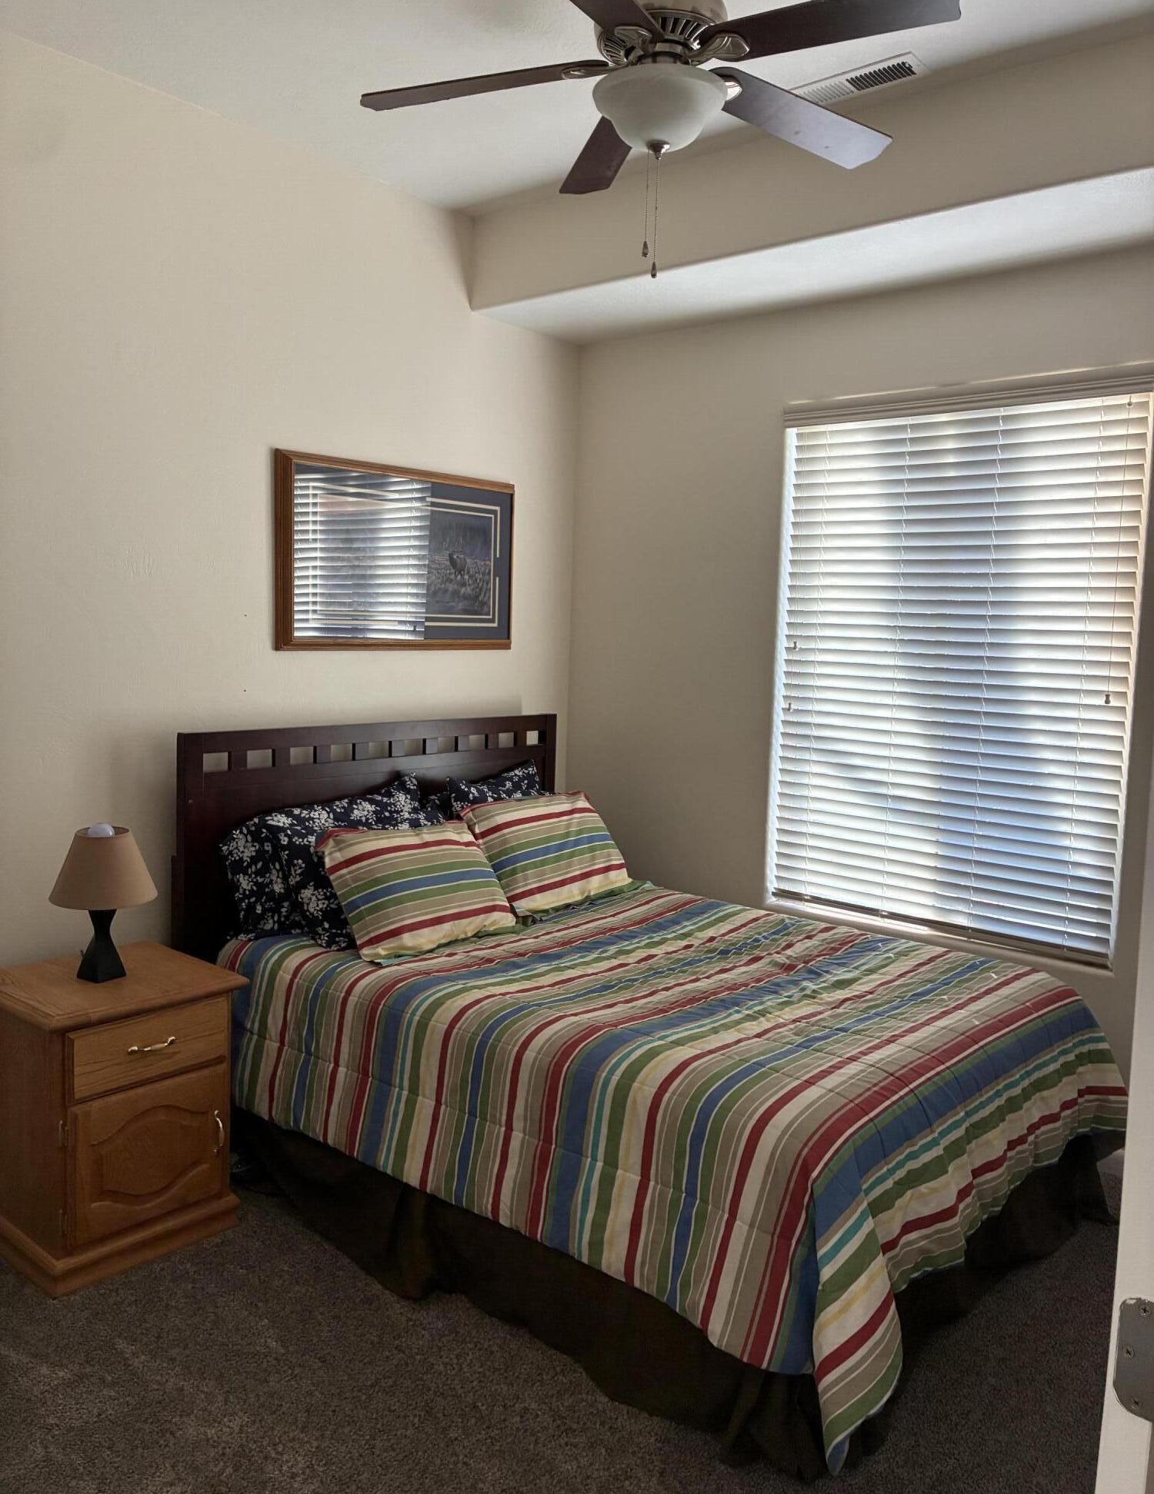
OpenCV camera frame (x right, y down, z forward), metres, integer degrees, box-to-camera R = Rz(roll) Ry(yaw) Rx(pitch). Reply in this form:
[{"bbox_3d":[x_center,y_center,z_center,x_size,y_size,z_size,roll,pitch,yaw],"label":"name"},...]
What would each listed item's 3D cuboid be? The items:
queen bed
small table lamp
[{"bbox_3d":[0.143,0.644,3.336,2.195,1.270,1.650,7,8,40],"label":"queen bed"},{"bbox_3d":[-1.263,0.407,3.067,0.270,0.413,0.270,7,8,40],"label":"small table lamp"}]

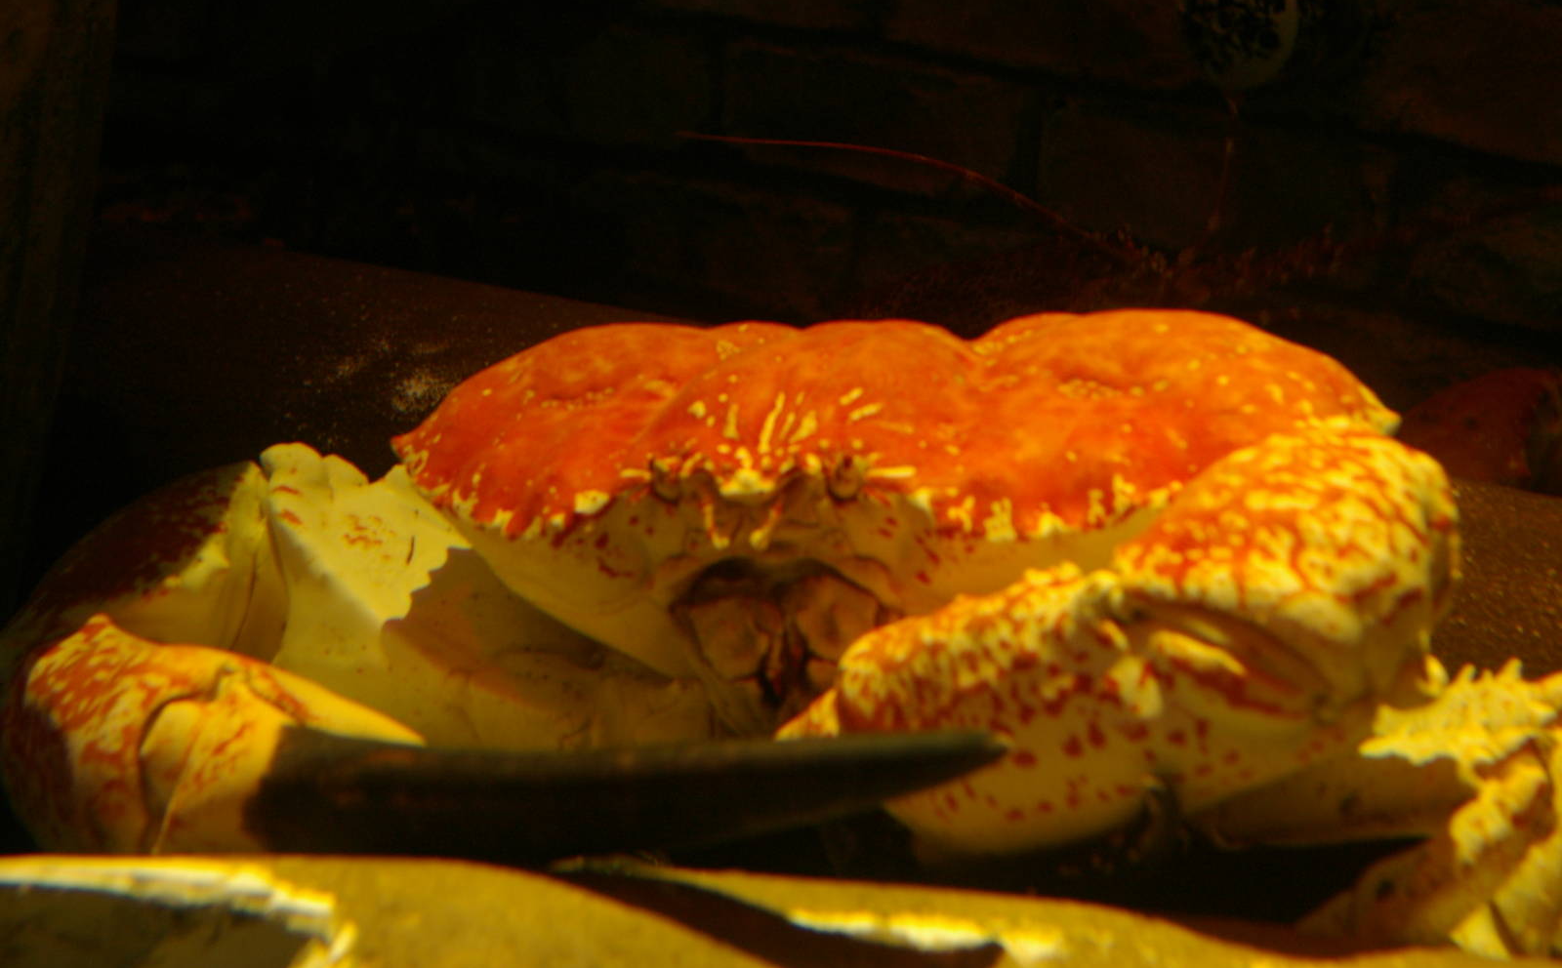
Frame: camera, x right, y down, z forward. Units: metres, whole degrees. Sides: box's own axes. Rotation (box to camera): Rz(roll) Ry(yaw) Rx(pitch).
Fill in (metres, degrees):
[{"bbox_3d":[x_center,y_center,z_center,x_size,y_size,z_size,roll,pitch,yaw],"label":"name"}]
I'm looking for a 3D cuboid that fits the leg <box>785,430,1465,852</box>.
[{"bbox_3d":[0.113,0.052,0.710,0.215,0.135,0.120,0,7,-12],"label":"leg"}]

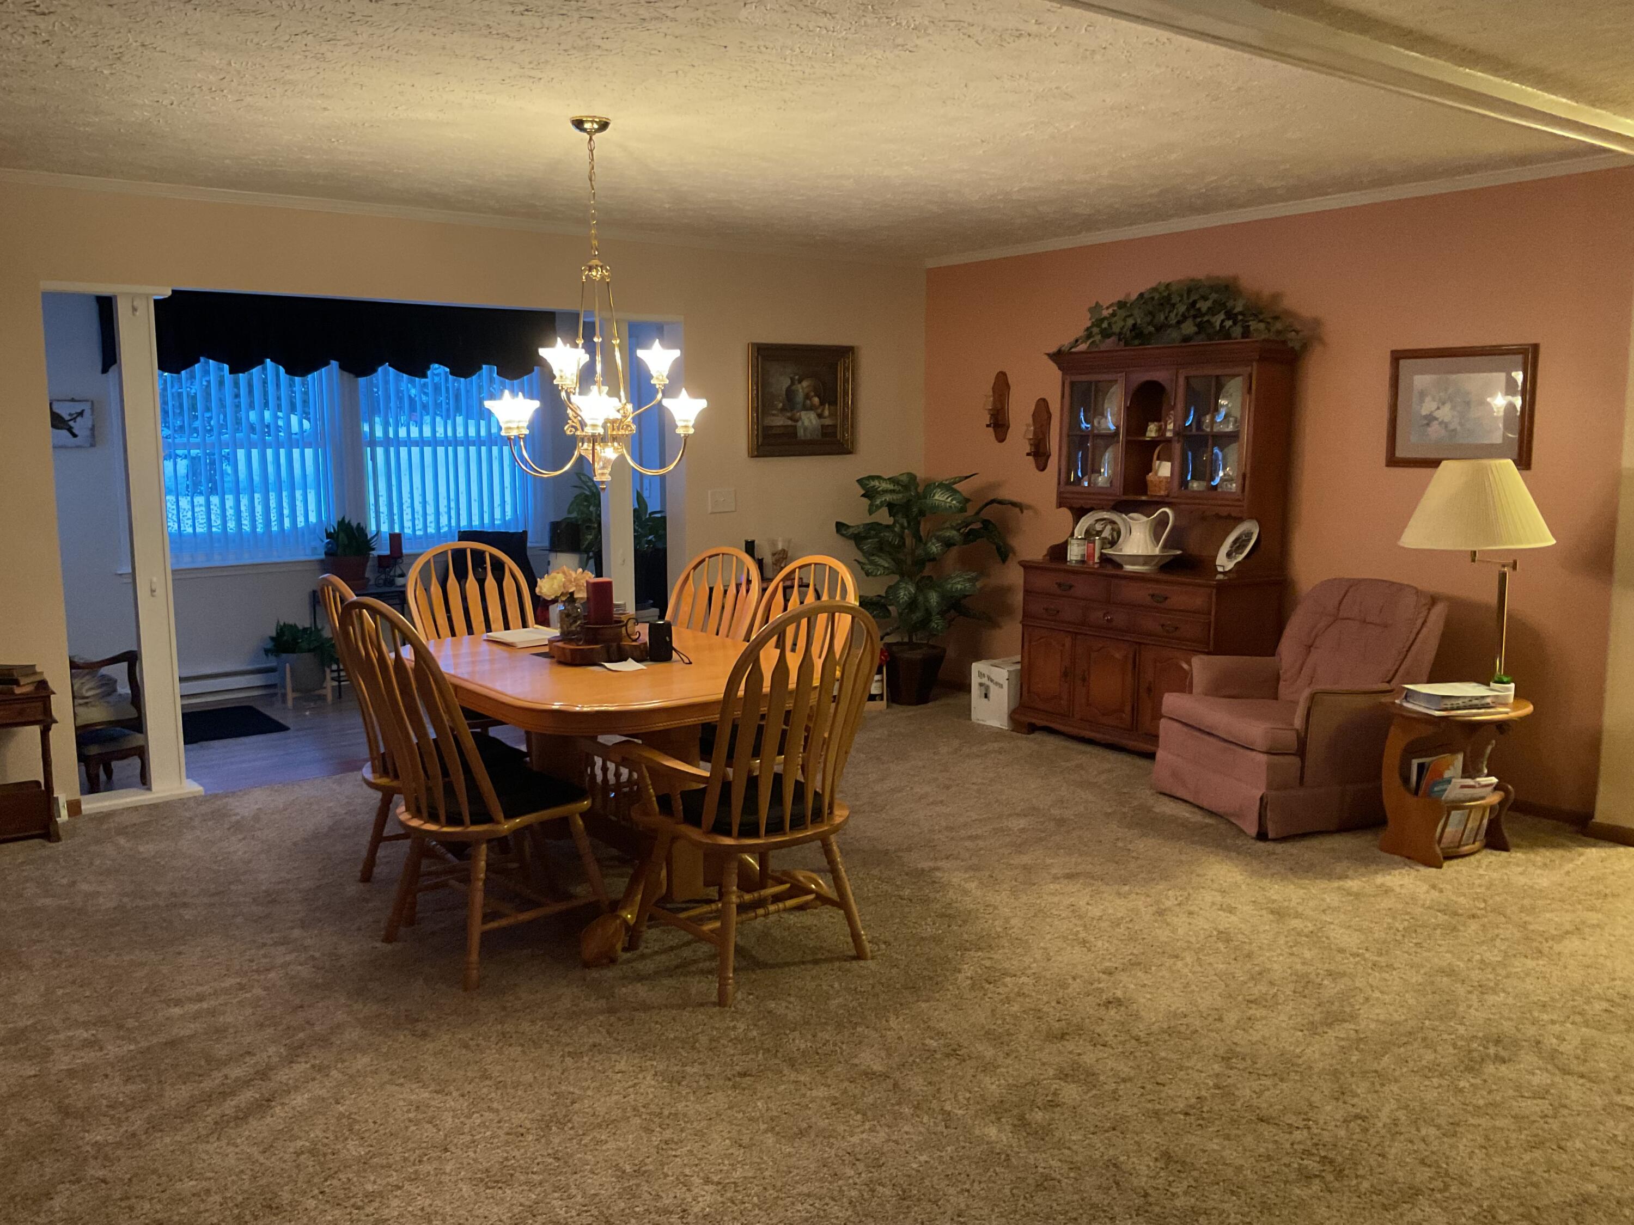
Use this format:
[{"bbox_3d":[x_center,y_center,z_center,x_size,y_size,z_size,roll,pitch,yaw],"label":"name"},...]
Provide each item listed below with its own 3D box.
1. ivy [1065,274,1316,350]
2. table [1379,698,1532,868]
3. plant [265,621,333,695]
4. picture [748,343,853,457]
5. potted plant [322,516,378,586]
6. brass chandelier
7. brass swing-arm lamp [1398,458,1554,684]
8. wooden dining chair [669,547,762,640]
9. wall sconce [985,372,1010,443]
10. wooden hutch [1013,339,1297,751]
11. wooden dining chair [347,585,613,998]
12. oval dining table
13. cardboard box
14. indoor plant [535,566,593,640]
[{"bbox_3d":[1.631,-1.328,6.180,0.290,0.310,1.280,-6,9,-36],"label":"ivy"},{"bbox_3d":[2.223,0.579,4.791,0.585,0.530,0.440,-6,9,-36],"label":"table"},{"bbox_3d":[-2.827,0.259,7.571,0.410,0.440,0.390,-6,9,-37],"label":"plant"},{"bbox_3d":[-0.074,-1.127,7.289,0.675,0.583,0.040,-6,9,-36],"label":"picture"},{"bbox_3d":[-2.671,-0.347,7.830,0.330,0.410,0.310,-6,9,-37],"label":"potted plant"},{"bbox_3d":[-0.688,-0.957,4.256,0.680,1.120,0.680,0,7,0],"label":"brass chandelier"},{"bbox_3d":[2.298,-0.117,4.788,0.540,0.850,0.540,-6,9,-36],"label":"brass swing-arm lamp"},{"bbox_3d":[-0.559,0.307,4.959,0.640,1.050,0.530,-7,10,-40],"label":"wooden dining chair"},{"bbox_3d":[0.940,-1.094,7.308,0.120,0.380,0.140,-6,9,-36],"label":"wall sconce"},{"bbox_3d":[1.529,-0.283,6.325,0.500,1.845,1.200,-6,9,-37],"label":"wooden hutch"},{"bbox_3d":[-0.958,0.450,3.884,0.660,1.050,0.520,-7,10,-43],"label":"wooden dining chair"},{"bbox_3d":[-0.646,0.522,4.409,1.120,0.760,1.530,-6,9,-36],"label":"oval dining table"},{"bbox_3d":[1.015,0.407,6.993,0.350,0.300,0.267,-6,9,-36],"label":"cardboard box"},{"bbox_3d":[-0.805,-0.035,4.422,0.175,0.250,0.185,0,7,0],"label":"indoor plant"}]

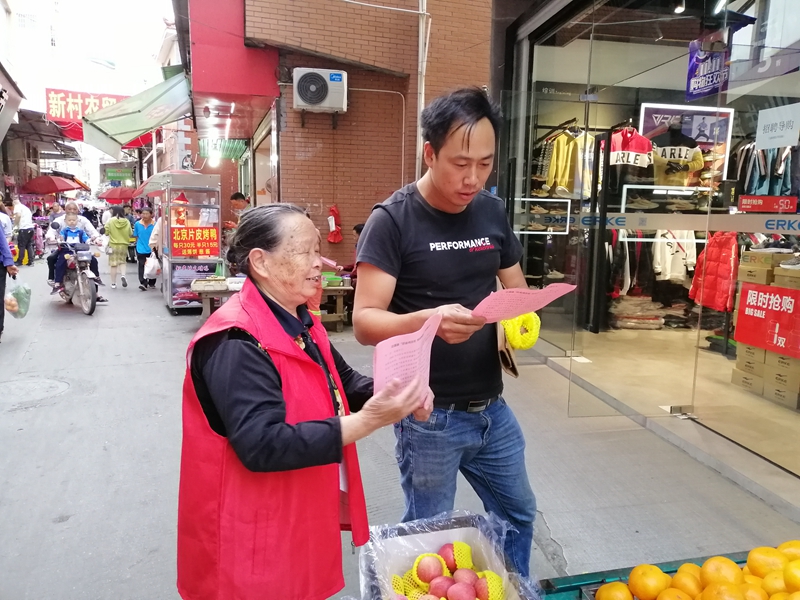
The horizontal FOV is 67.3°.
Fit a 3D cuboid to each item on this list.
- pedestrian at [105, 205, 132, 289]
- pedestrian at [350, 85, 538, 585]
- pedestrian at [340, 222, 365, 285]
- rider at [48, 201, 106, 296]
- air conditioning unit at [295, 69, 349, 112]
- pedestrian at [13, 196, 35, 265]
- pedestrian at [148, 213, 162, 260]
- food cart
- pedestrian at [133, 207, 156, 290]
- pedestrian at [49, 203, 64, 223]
[{"bbox_3d":[-5.363,-1.000,11.488,0.530,1.560,0.450,-3,9,-26],"label":"pedestrian"},{"bbox_3d":[0.113,0.410,1.481,0.530,1.760,0.460,-1,8,-18],"label":"pedestrian"},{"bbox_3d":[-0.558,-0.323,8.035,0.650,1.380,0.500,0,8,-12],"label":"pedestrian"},{"bbox_3d":[-5.024,-0.716,9.306,0.760,1.560,0.780,-5,10,-36],"label":"rider"},{"bbox_3d":[-1.138,-2.952,8.546,0.740,0.545,0.290,-1,8,-13],"label":"air conditioning unit"},{"bbox_3d":[-9.110,-1.589,14.547,0.650,1.660,0.550,4,9,21],"label":"pedestrian"},{"bbox_3d":[-4.266,-0.899,10.792,0.420,1.600,0.500,6,9,30],"label":"pedestrian"},{"bbox_3d":[-3.208,-0.860,9.230,0.710,2.000,1.180,-3,9,-26],"label":"food cart"},{"bbox_3d":[-4.760,-0.963,11.239,0.500,1.580,0.420,-2,9,-24],"label":"pedestrian"},{"bbox_3d":[-7.630,-1.352,13.364,0.500,1.640,0.420,-2,9,-20],"label":"pedestrian"}]

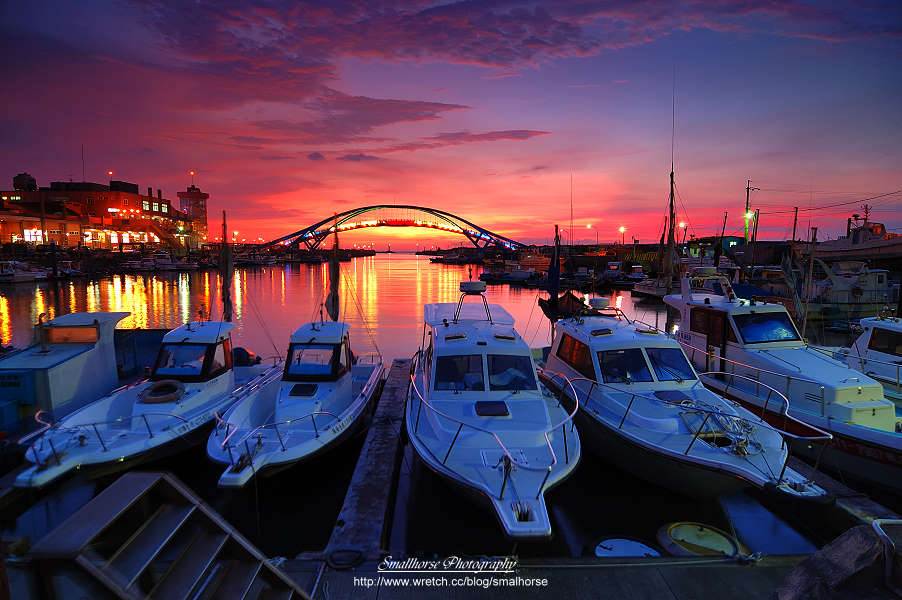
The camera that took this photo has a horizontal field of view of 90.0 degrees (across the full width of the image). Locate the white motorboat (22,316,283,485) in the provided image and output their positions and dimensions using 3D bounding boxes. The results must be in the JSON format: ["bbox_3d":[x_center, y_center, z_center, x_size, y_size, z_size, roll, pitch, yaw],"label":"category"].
[{"bbox_3d":[-6.050,2.013,9.765,2.550,2.450,7.900,-1,6,-5],"label":"white motorboat"}]

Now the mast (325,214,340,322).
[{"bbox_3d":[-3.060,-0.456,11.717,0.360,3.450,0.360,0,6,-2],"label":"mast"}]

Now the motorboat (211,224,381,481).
[{"bbox_3d":[-3.000,0.709,9.728,2.400,5.050,7.900,0,6,-2],"label":"motorboat"}]

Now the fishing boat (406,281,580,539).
[{"bbox_3d":[0.500,1.595,8.715,2.750,3.500,8.600,0,6,-3],"label":"fishing boat"}]

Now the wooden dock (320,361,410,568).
[{"bbox_3d":[-1.410,2.711,10.291,0.700,0.350,9.900,0,6,-2],"label":"wooden dock"}]

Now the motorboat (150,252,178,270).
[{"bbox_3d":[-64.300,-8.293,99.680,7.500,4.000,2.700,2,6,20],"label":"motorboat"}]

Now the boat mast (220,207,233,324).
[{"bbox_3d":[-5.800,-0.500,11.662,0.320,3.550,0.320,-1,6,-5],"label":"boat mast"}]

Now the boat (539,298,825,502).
[{"bbox_3d":[4.000,1.747,9.184,2.850,3.100,8.000,0,6,-2],"label":"boat"}]

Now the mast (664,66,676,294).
[{"bbox_3d":[17.200,-9.143,35.236,0.700,17.200,0.700,0,6,0],"label":"mast"}]

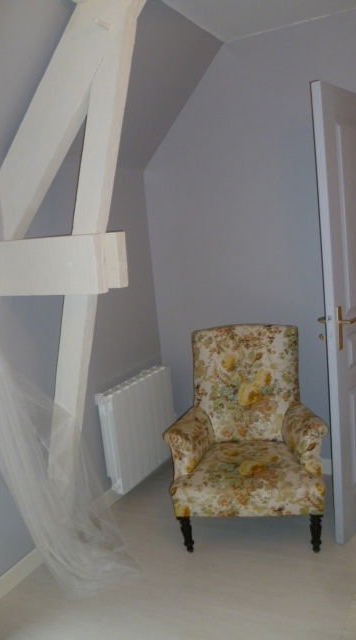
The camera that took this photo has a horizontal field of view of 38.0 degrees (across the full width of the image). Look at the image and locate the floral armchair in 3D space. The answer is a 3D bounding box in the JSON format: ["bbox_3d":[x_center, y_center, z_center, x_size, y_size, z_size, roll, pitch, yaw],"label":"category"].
[{"bbox_3d":[0.350,0.552,2.640,0.730,0.955,0.730,-4,7,8],"label":"floral armchair"}]

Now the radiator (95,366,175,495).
[{"bbox_3d":[-0.219,0.636,3.098,0.110,0.572,0.660,-1,8,26],"label":"radiator"}]

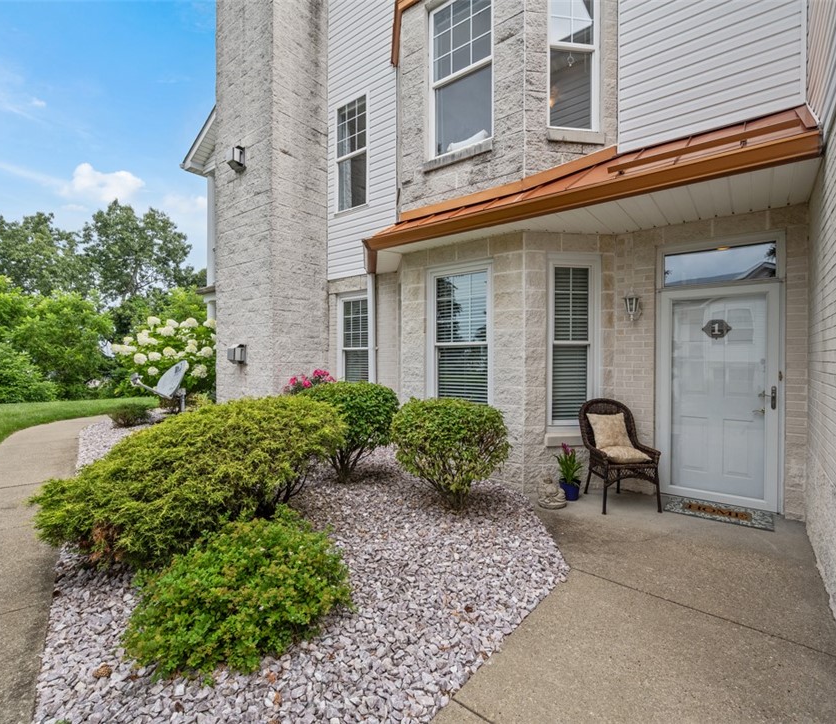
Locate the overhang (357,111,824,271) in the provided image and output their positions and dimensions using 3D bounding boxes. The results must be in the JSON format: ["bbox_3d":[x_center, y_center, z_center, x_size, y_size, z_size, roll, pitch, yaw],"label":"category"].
[{"bbox_3d":[0.953,-1.740,4.644,5.000,0.860,1.120,0,0,37],"label":"overhang"}]

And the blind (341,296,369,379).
[{"bbox_3d":[-1.009,-0.275,6.930,0.620,1.550,0.050,0,0,37],"label":"blind"}]

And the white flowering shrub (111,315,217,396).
[{"bbox_3d":[-5.900,0.150,10.000,2.400,2.350,2.200,0,0,-31],"label":"white flowering shrub"}]

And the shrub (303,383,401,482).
[{"bbox_3d":[-0.770,0.775,4.750,1.120,1.130,1.120,0,0,0],"label":"shrub"}]

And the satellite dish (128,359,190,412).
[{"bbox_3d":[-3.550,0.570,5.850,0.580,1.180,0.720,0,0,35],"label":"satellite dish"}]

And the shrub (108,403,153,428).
[{"bbox_3d":[-5.950,1.090,8.750,0.820,0.500,0.800,0,0,-34],"label":"shrub"}]

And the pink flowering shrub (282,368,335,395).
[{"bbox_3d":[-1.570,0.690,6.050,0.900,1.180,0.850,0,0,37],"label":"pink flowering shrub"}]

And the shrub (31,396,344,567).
[{"bbox_3d":[-1.750,0.840,3.540,2.150,1.000,1.800,0,0,-27],"label":"shrub"}]

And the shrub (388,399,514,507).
[{"bbox_3d":[0.312,0.845,3.930,1.100,1.010,1.100,0,0,0],"label":"shrub"}]

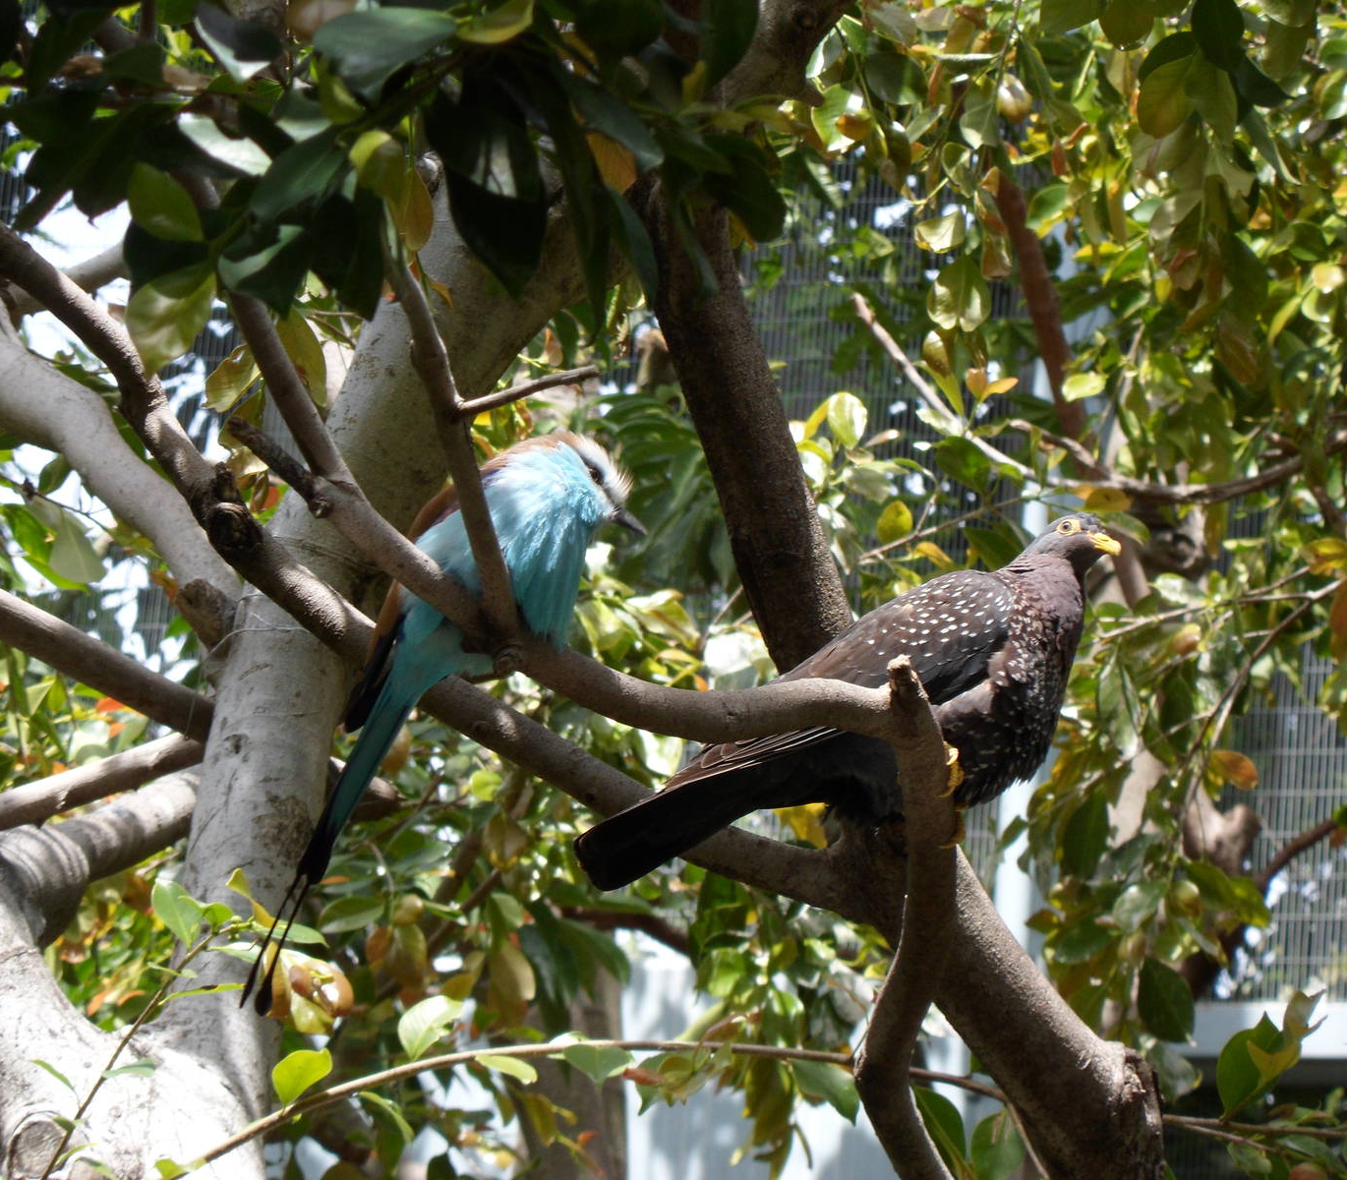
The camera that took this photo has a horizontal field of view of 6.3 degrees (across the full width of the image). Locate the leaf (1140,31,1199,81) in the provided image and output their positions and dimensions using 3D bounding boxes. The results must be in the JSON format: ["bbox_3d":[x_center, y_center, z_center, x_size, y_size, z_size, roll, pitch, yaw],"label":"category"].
[{"bbox_3d":[0.316,-0.337,7.786,0.050,0.032,0.011,-40,-12,-3],"label":"leaf"}]

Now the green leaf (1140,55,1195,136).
[{"bbox_3d":[0.306,-0.306,7.600,0.036,0.056,0.015,25,-11,2],"label":"green leaf"}]

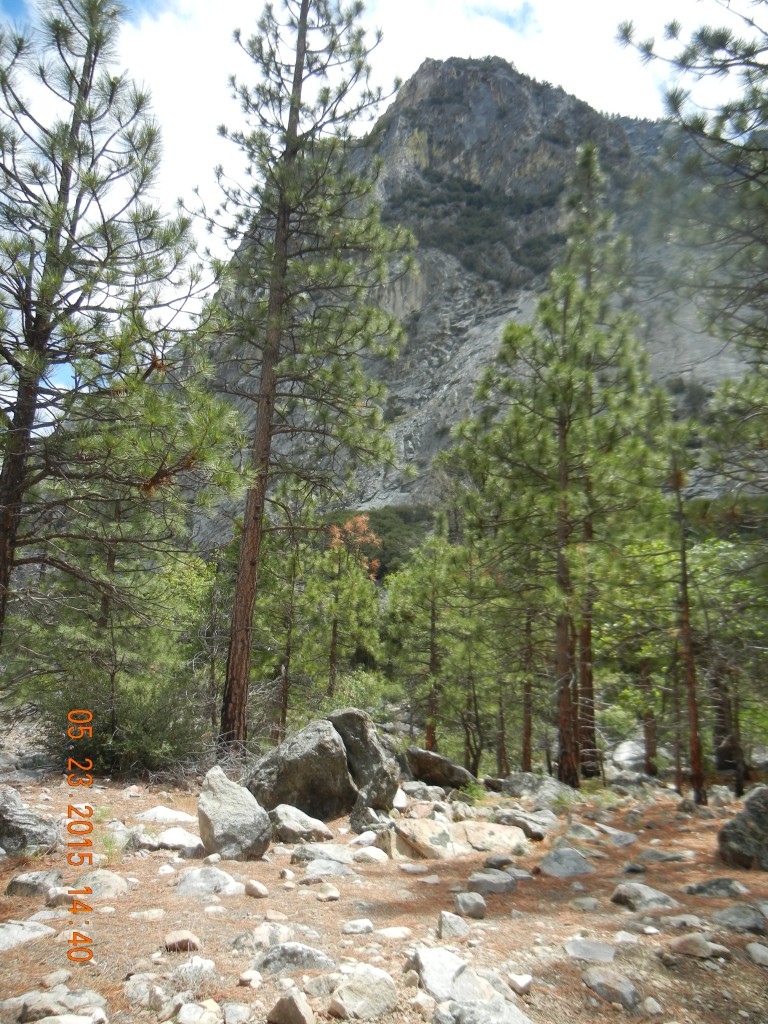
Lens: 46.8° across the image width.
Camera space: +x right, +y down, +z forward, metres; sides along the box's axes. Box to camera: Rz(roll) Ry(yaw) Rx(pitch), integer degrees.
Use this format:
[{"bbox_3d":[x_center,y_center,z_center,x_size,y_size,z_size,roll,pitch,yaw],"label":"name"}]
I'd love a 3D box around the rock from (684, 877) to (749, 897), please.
[{"bbox_3d":[2.586,2.908,6.883,0.496,0.116,0.298,2,-15,0],"label":"rock"}]

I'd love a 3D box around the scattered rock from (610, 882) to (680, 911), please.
[{"bbox_3d":[1.897,2.775,6.413,0.491,0.160,0.319,2,-15,0],"label":"scattered rock"}]

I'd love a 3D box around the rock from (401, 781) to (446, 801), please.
[{"bbox_3d":[0.732,5.157,16.435,0.852,0.339,0.596,1,-15,3],"label":"rock"}]

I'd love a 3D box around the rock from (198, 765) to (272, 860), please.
[{"bbox_3d":[-1.618,3.274,9.669,0.806,0.966,0.645,10,-17,-27],"label":"rock"}]

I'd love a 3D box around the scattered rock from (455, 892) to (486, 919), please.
[{"bbox_3d":[0.584,2.636,5.954,0.202,0.148,0.172,2,-15,0],"label":"scattered rock"}]

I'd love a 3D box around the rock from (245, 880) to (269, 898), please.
[{"bbox_3d":[-0.889,2.640,6.216,0.156,0.106,0.125,2,-15,0],"label":"rock"}]

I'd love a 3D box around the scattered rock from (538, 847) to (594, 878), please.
[{"bbox_3d":[1.890,3.630,9.190,0.580,0.282,0.435,-1,-15,11],"label":"scattered rock"}]

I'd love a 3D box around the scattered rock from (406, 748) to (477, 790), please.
[{"bbox_3d":[1.241,5.558,19.156,1.511,0.860,0.907,6,-16,-15],"label":"scattered rock"}]

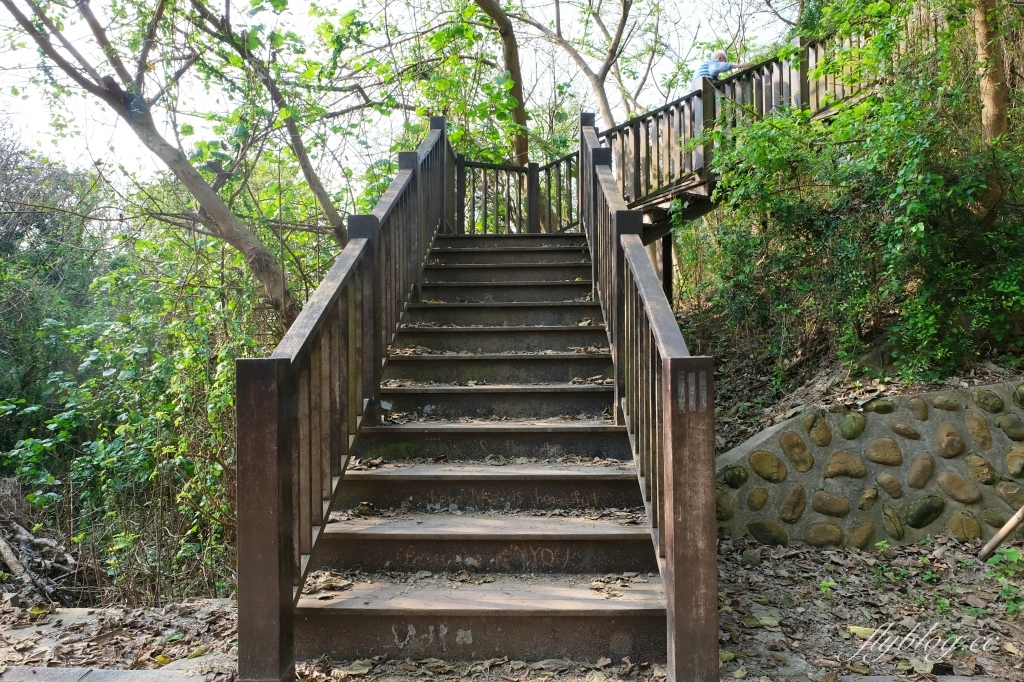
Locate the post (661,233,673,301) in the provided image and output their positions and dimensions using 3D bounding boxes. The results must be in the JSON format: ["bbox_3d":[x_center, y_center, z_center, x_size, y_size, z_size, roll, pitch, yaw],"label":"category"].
[{"bbox_3d":[1.572,-0.713,6.900,0.100,0.900,0.100,-1,-1,2],"label":"post"}]

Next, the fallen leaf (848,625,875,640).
[{"bbox_3d":[1.339,1.101,2.606,0.100,0.025,0.070,-1,-1,2],"label":"fallen leaf"}]

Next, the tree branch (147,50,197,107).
[{"bbox_3d":[-2.397,-1.860,4.850,0.065,0.500,0.065,37,-12,0],"label":"tree branch"}]

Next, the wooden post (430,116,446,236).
[{"bbox_3d":[-0.665,-1.484,6.154,0.127,1.090,0.127,-1,-1,2],"label":"wooden post"}]

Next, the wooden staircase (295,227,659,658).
[{"bbox_3d":[-0.064,0.093,4.263,1.350,2.105,3.718,-1,-1,2],"label":"wooden staircase"}]

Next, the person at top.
[{"bbox_3d":[2.093,-2.268,6.988,0.620,1.420,0.450,0,-1,-22],"label":"person at top"}]

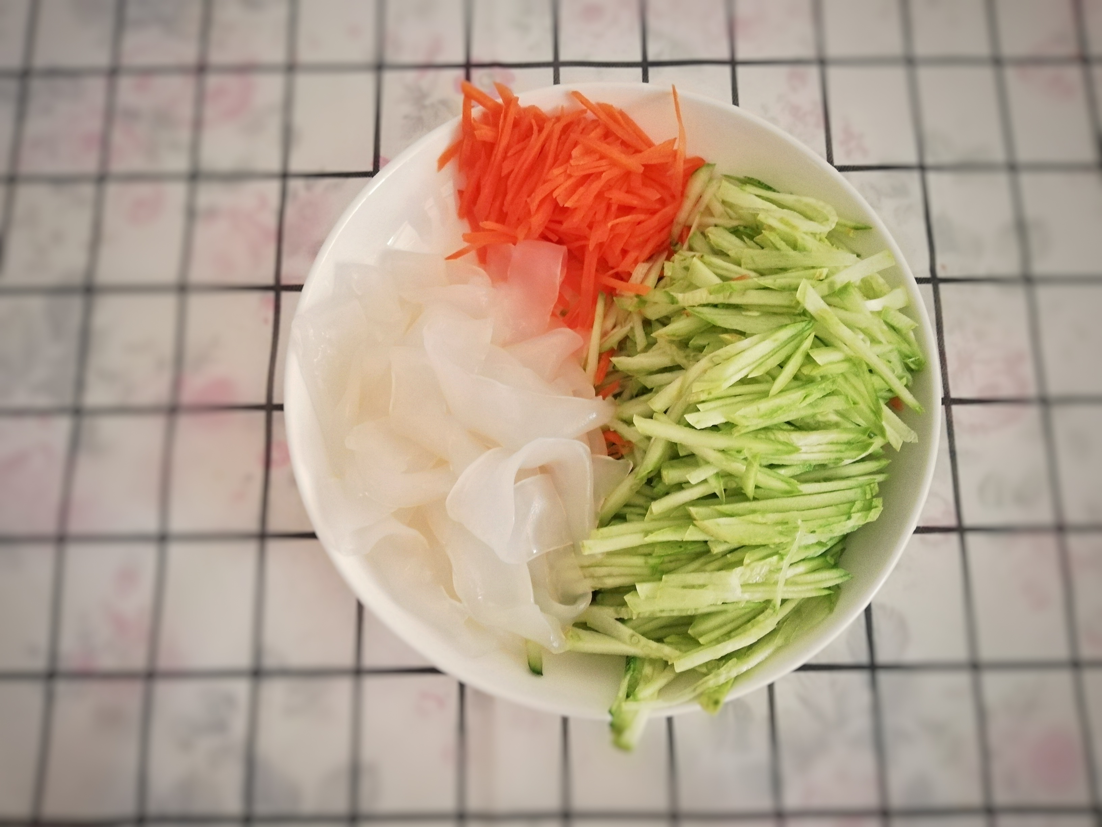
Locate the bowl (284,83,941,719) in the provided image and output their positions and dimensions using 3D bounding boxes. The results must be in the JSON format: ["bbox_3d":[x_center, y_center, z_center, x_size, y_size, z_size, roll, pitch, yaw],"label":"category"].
[{"bbox_3d":[0.020,-0.006,0.304,0.216,0.060,0.216,0,79,0],"label":"bowl"}]

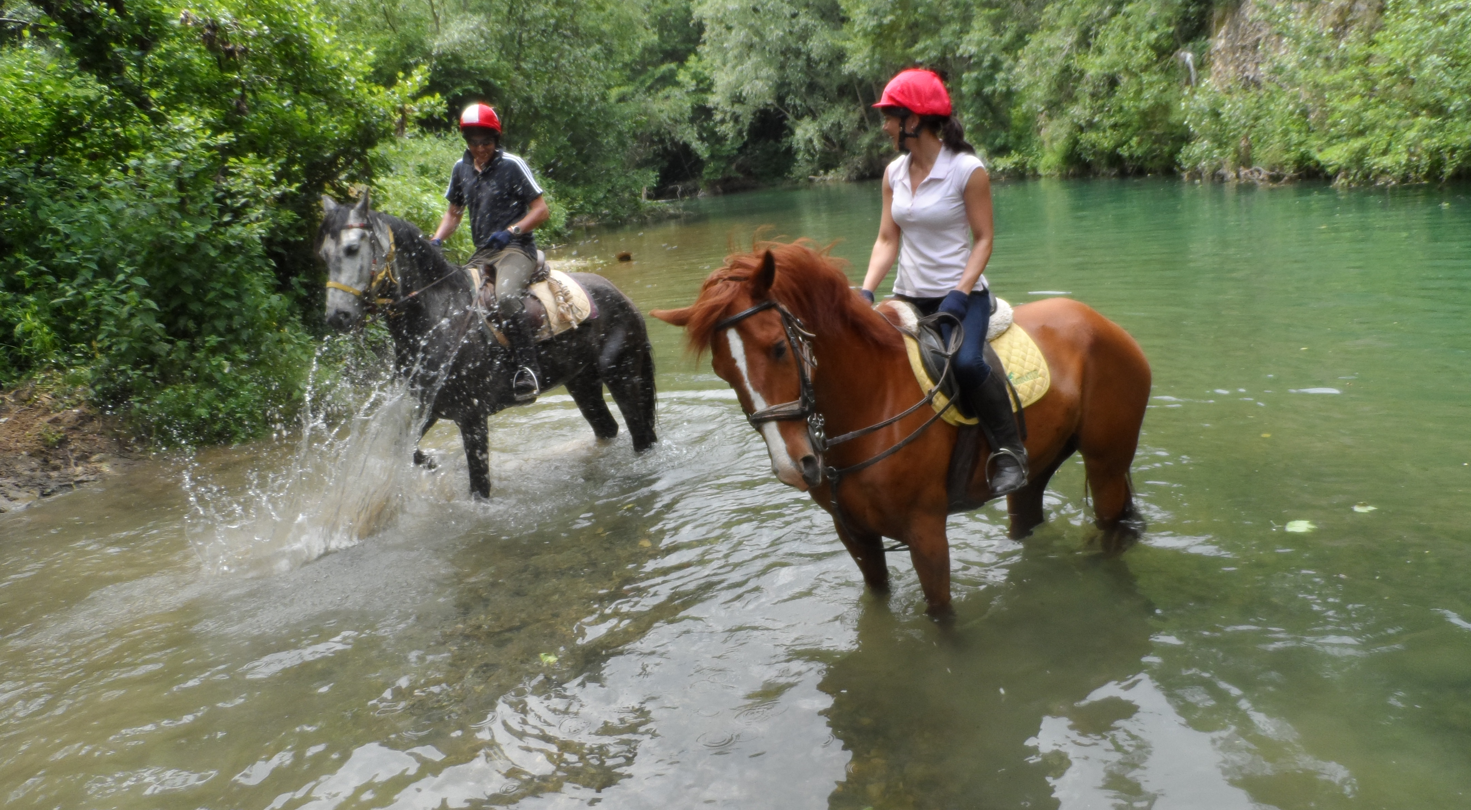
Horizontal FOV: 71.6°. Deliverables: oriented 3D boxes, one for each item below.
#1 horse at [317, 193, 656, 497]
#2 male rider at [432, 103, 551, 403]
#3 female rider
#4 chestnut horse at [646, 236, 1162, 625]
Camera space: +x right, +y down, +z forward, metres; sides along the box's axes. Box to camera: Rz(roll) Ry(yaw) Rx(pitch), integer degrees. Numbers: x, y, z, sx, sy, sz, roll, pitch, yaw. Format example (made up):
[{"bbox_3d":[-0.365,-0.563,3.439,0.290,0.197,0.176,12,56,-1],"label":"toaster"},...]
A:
[{"bbox_3d":[-1.295,-0.217,5.721,0.648,2.024,2.085,9,20,42],"label":"horse"},{"bbox_3d":[-1.269,-0.813,5.463,0.627,1.558,0.607,6,18,34],"label":"male rider"},{"bbox_3d":[0.778,-0.448,3.788,0.607,1.558,0.617,-17,19,-39],"label":"female rider"},{"bbox_3d":[0.780,0.252,3.979,2.075,1.913,0.668,-15,18,-35],"label":"chestnut horse"}]

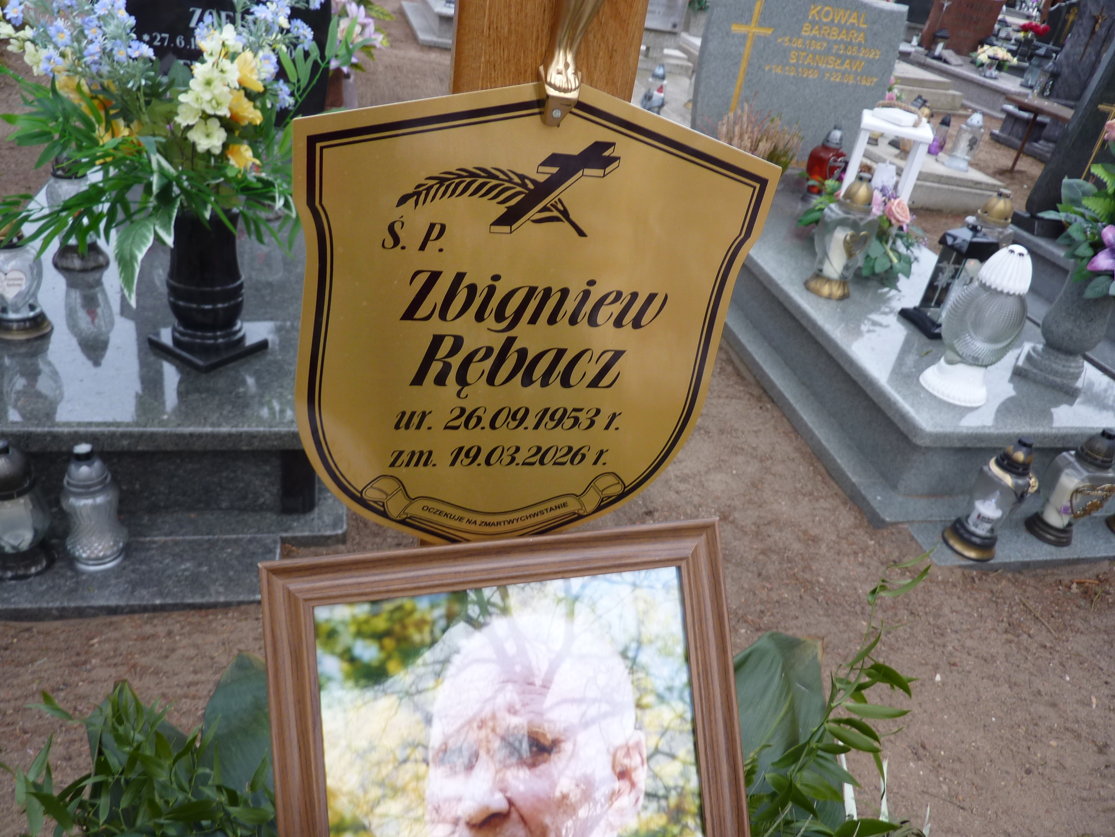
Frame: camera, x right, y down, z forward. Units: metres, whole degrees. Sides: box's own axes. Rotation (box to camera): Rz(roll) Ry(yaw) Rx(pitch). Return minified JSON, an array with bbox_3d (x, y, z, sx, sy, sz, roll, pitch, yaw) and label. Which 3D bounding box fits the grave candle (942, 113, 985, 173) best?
[{"bbox_3d":[2.361,-1.605,4.644,0.135,0.290,0.135,-5,34,-23],"label":"grave candle"}]

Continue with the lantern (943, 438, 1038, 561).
[{"bbox_3d":[0.942,0.161,1.715,0.115,0.281,0.122,-9,36,-29],"label":"lantern"}]

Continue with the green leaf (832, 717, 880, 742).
[{"bbox_3d":[0.260,0.272,0.705,0.052,0.012,0.016,23,29,-2],"label":"green leaf"}]

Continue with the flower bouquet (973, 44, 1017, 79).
[{"bbox_3d":[4.666,-3.810,8.600,0.410,0.340,0.330,1,32,-14],"label":"flower bouquet"}]

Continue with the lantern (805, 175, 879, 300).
[{"bbox_3d":[0.828,-0.529,2.322,0.165,0.334,0.135,-1,32,-17],"label":"lantern"}]

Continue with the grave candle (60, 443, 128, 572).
[{"bbox_3d":[-0.759,0.141,1.310,0.100,0.224,0.100,12,31,3],"label":"grave candle"}]

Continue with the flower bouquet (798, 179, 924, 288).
[{"bbox_3d":[0.980,-0.601,2.600,0.340,0.250,0.260,1,32,-14],"label":"flower bouquet"}]

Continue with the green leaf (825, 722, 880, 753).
[{"bbox_3d":[0.257,0.278,0.700,0.054,0.010,0.018,24,32,2],"label":"green leaf"}]

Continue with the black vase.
[{"bbox_3d":[-0.648,-0.254,1.493,0.152,0.275,0.152,26,34,24],"label":"black vase"}]

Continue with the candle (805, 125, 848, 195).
[{"bbox_3d":[1.111,-1.050,3.312,0.150,0.275,0.125,-3,33,-21],"label":"candle"}]

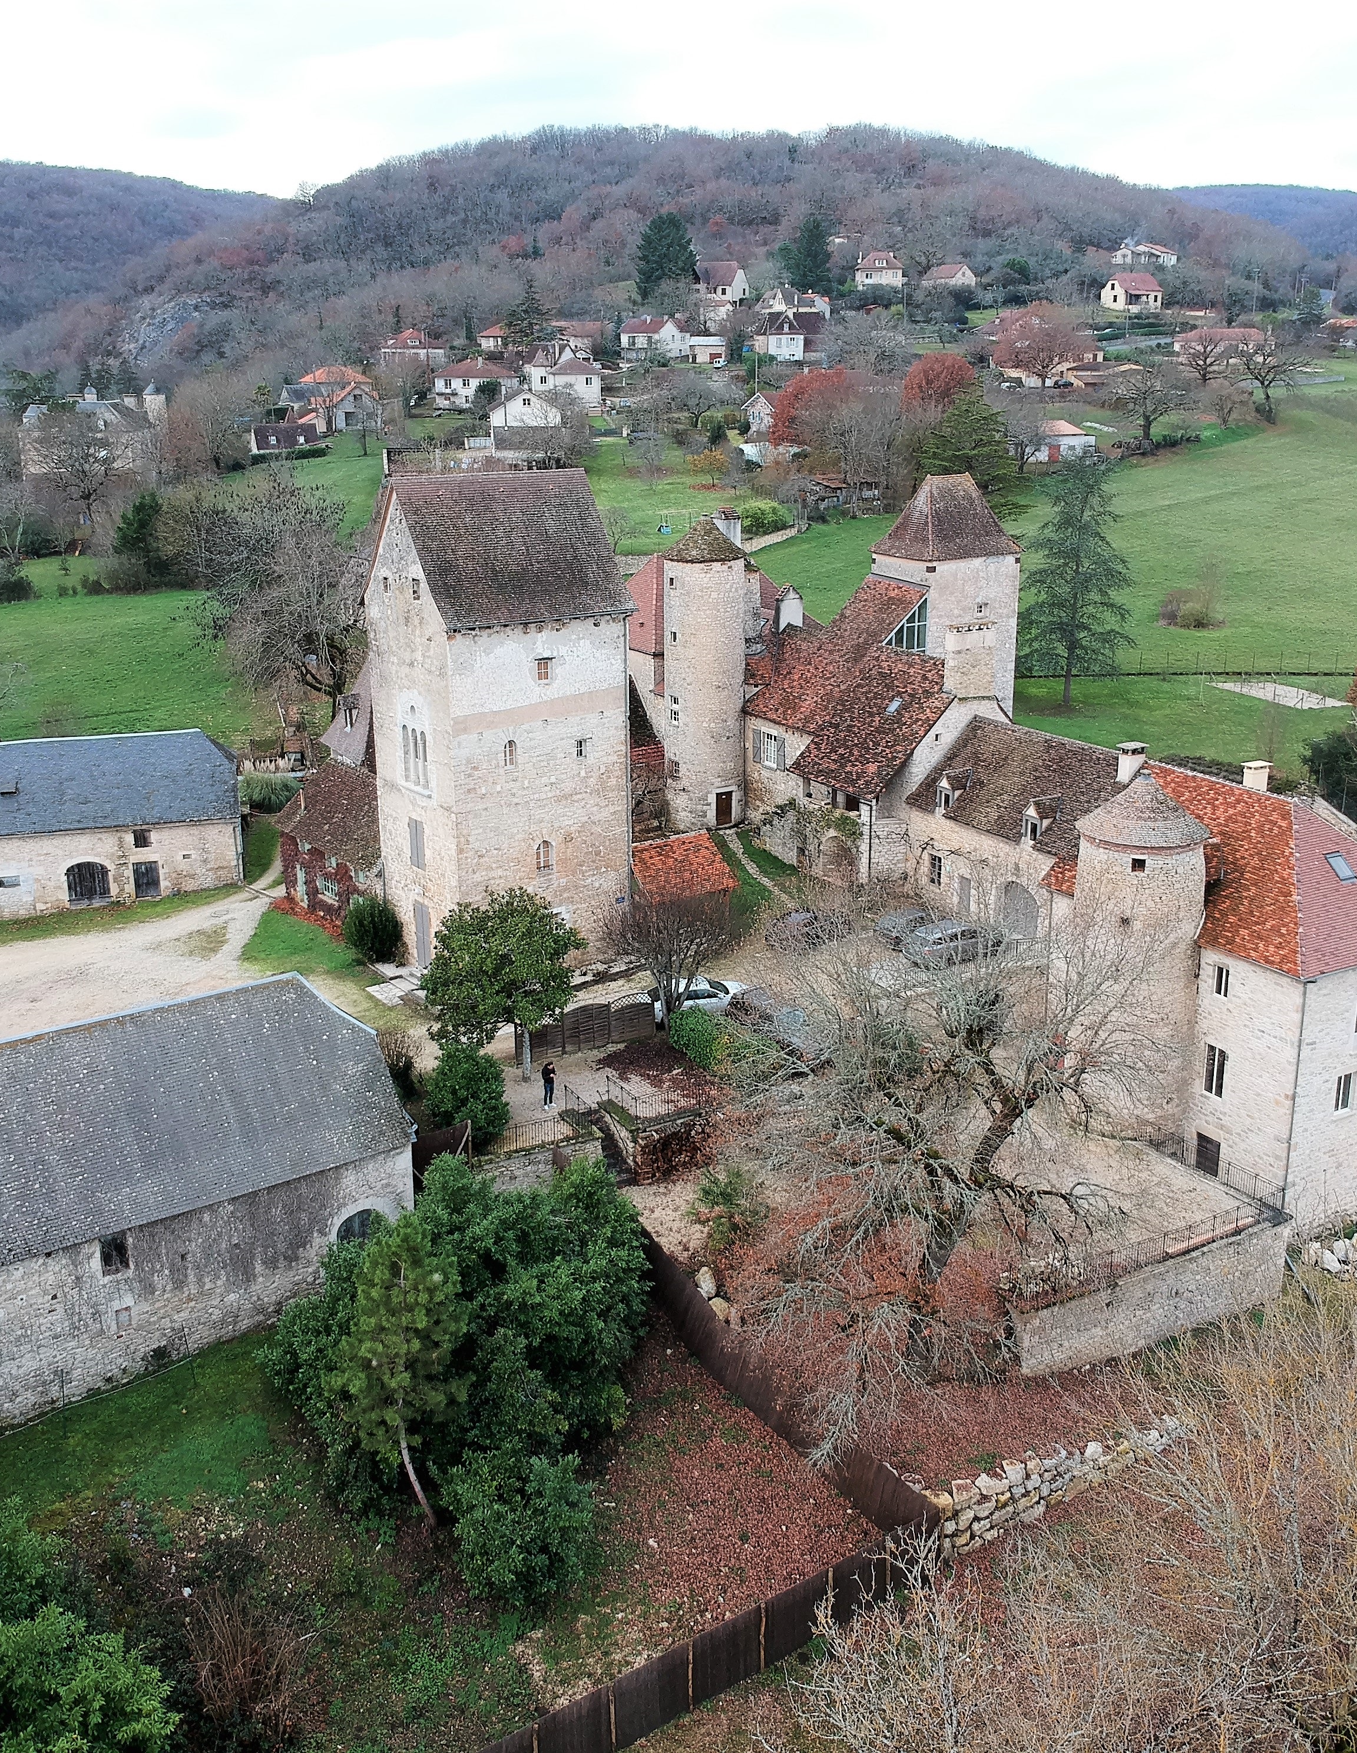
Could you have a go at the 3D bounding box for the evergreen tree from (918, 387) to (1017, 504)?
[{"bbox_3d":[28.506,-41.374,165.208,11.200,13.030,11.000,-1,17,0],"label":"evergreen tree"}]

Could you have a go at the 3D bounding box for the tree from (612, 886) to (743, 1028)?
[{"bbox_3d":[-0.401,3.302,68.976,5.300,5.900,5.000,-1,16,0],"label":"tree"}]

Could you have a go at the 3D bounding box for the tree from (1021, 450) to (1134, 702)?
[{"bbox_3d":[28.671,-20.734,119.542,8.150,17.620,8.150,-1,16,0],"label":"tree"}]

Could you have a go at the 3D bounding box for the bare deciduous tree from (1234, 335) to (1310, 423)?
[{"bbox_3d":[80.477,-67.373,228.550,10.400,11.400,10.000,-1,17,0],"label":"bare deciduous tree"}]

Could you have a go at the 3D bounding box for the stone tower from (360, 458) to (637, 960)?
[{"bbox_3d":[-7.903,-6.888,76.459,9.200,22.000,9.000,-11,19,-30],"label":"stone tower"}]

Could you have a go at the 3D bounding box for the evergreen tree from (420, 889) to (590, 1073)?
[{"bbox_3d":[-6.361,3.986,61.071,6.100,7.500,6.000,-1,17,0],"label":"evergreen tree"}]

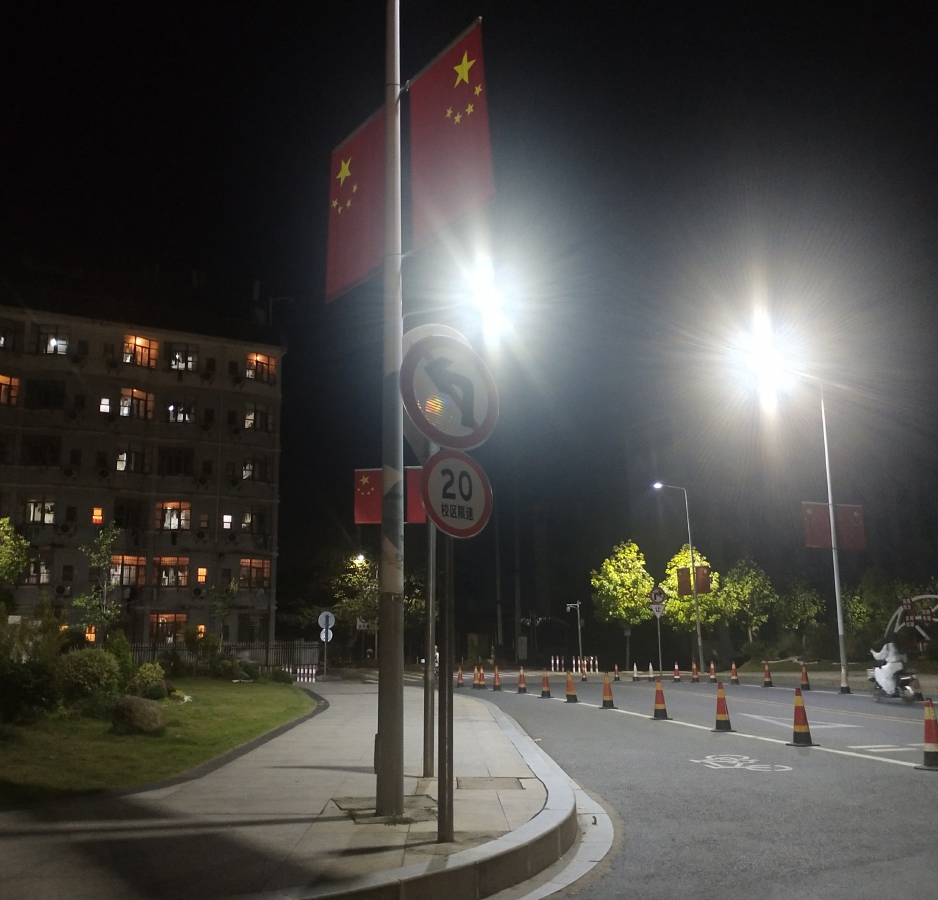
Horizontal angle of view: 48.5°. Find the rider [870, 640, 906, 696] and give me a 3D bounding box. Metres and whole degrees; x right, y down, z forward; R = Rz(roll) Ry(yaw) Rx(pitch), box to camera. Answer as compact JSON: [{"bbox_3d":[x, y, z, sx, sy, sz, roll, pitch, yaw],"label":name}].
[{"bbox_3d":[9.629,4.987,23.900,0.540,1.320,0.740,1,-11,-7],"label":"rider"}]

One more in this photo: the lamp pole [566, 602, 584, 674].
[{"bbox_3d":[5.198,9.219,51.000,0.850,3.500,0.200,-1,-11,0],"label":"lamp pole"}]

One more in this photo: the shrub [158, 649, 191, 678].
[{"bbox_3d":[-9.918,7.201,35.026,1.108,0.980,1.108,3,-11,-15],"label":"shrub"}]

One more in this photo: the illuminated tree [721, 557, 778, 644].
[{"bbox_3d":[14.564,7.892,54.000,3.000,4.800,3.000,-4,-11,15],"label":"illuminated tree"}]

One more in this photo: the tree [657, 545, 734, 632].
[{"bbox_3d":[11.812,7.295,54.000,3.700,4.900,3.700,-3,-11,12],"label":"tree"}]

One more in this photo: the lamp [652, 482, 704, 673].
[{"bbox_3d":[11.111,6.718,55.008,0.320,9.895,2.670,9,-14,-40],"label":"lamp"}]

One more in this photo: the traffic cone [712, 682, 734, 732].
[{"bbox_3d":[3.929,3.986,16.100,0.380,0.720,0.380,-3,-11,11],"label":"traffic cone"}]

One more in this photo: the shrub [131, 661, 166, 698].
[{"bbox_3d":[-6.577,4.739,21.342,0.675,0.722,0.675,3,-11,-17],"label":"shrub"}]

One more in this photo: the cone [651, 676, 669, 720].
[{"bbox_3d":[3.375,4.369,18.300,0.380,0.720,0.380,-3,-11,11],"label":"cone"}]

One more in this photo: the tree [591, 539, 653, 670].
[{"bbox_3d":[9.076,9.199,61.895,3.824,7.626,3.824,0,-11,0],"label":"tree"}]

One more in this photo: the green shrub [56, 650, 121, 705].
[{"bbox_3d":[-7.210,4.295,19.709,1.135,1.029,1.135,3,-11,-19],"label":"green shrub"}]

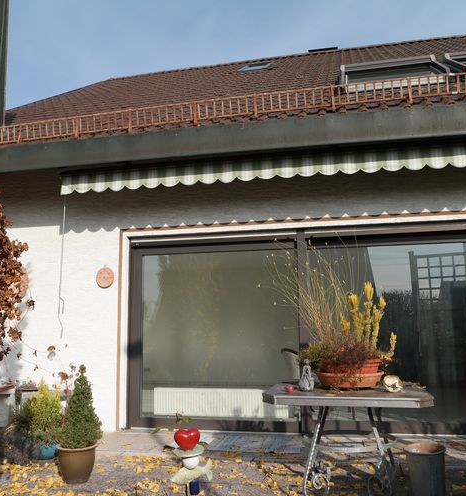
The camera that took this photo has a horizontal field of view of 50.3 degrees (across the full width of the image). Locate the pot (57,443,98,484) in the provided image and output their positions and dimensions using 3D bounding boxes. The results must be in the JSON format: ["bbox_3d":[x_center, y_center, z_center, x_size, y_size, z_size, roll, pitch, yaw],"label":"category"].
[{"bbox_3d":[-1.280,1.762,4.066,0.315,0.280,0.315,-1,-8,0],"label":"pot"}]

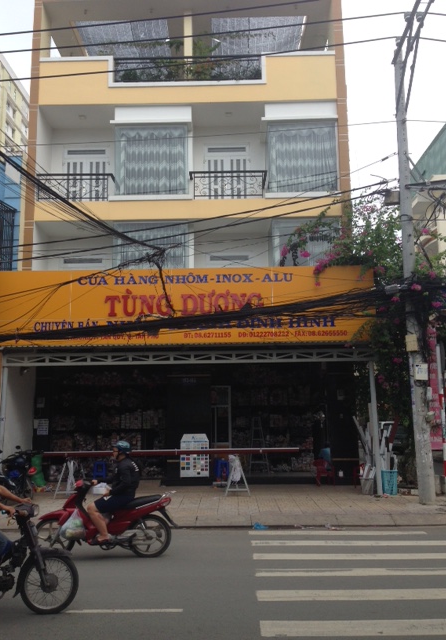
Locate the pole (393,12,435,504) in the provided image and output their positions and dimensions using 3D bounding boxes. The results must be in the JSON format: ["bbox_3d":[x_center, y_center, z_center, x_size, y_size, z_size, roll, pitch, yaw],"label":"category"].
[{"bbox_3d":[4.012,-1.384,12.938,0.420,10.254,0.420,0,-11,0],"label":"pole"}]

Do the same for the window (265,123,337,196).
[{"bbox_3d":[2.203,-4.472,16.942,1.919,2.165,0.300,-1,-11,1],"label":"window"}]

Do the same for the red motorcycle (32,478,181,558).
[{"bbox_3d":[-1.531,2.623,8.020,1.867,0.995,0.660,0,-11,-3],"label":"red motorcycle"}]

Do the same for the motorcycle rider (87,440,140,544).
[{"bbox_3d":[-1.436,2.262,8.000,0.682,1.318,0.480,0,-11,-3],"label":"motorcycle rider"}]

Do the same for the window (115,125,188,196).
[{"bbox_3d":[-1.954,-4.395,16.938,2.003,2.119,0.300,-1,-11,1],"label":"window"}]

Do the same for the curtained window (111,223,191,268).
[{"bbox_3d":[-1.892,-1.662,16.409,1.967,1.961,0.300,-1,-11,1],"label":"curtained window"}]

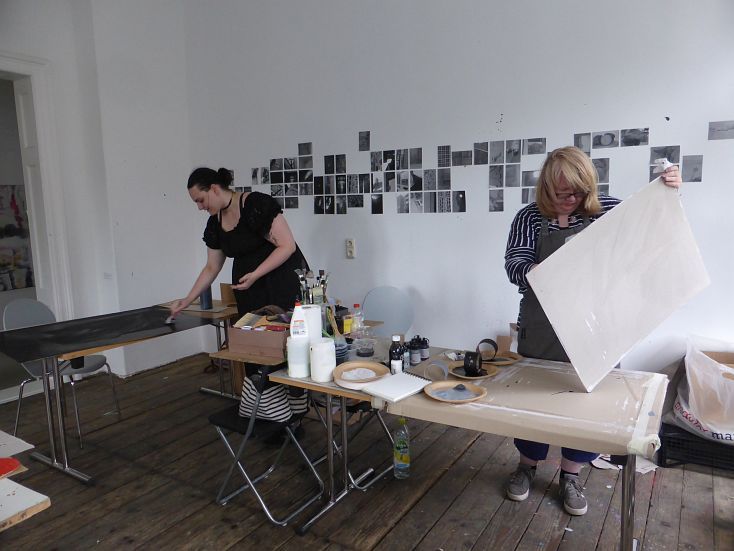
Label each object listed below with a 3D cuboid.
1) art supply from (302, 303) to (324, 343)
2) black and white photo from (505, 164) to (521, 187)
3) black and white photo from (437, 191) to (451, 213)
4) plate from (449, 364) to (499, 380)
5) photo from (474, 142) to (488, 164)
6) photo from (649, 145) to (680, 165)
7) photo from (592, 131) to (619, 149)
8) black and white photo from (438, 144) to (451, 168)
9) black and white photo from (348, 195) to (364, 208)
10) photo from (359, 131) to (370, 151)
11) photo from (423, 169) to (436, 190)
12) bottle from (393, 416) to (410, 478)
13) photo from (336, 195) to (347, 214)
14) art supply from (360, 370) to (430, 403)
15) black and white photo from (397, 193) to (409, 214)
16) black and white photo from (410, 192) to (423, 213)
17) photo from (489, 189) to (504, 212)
[{"bbox_3d":[-0.299,0.287,2.791,0.102,0.232,0.102,-1,8,0],"label":"art supply"},{"bbox_3d":[0.989,-0.672,3.442,0.100,0.150,0.005,4,9,33],"label":"black and white photo"},{"bbox_3d":[0.573,-0.539,3.752,0.100,0.150,0.006,4,9,31],"label":"black and white photo"},{"bbox_3d":[0.461,0.424,2.206,0.219,0.025,0.219,-1,8,0],"label":"plate"},{"bbox_3d":[0.806,-0.857,3.591,0.101,0.151,0.010,4,8,32],"label":"photo"},{"bbox_3d":[1.729,-0.692,2.948,0.150,0.100,0.005,4,9,33],"label":"photo"},{"bbox_3d":[1.458,-0.827,3.108,0.150,0.100,0.005,4,9,33],"label":"photo"},{"bbox_3d":[0.565,-0.861,3.695,0.100,0.150,0.005,4,9,33],"label":"black and white photo"},{"bbox_3d":[-0.092,-0.607,4.190,0.151,0.101,0.010,4,8,32],"label":"black and white photo"},{"bbox_3d":[-0.016,-1.032,3.925,0.099,0.146,0.006,4,9,33],"label":"photo"},{"bbox_3d":[0.472,-0.709,3.790,0.100,0.150,0.006,4,9,31],"label":"photo"},{"bbox_3d":[0.190,0.939,2.789,0.088,0.339,0.088,-1,8,0],"label":"bottle"},{"bbox_3d":[-0.200,-0.557,4.034,0.096,0.145,0.004,4,9,33],"label":"photo"},{"bbox_3d":[0.122,0.437,1.991,0.176,0.014,0.259,6,10,43],"label":"art supply"},{"bbox_3d":[0.282,-0.555,3.927,0.100,0.150,0.005,4,9,33],"label":"black and white photo"},{"bbox_3d":[0.379,-0.554,3.901,0.101,0.151,0.010,4,8,32],"label":"black and white photo"},{"bbox_3d":[0.854,-0.490,3.352,0.096,0.145,0.004,4,9,33],"label":"photo"}]

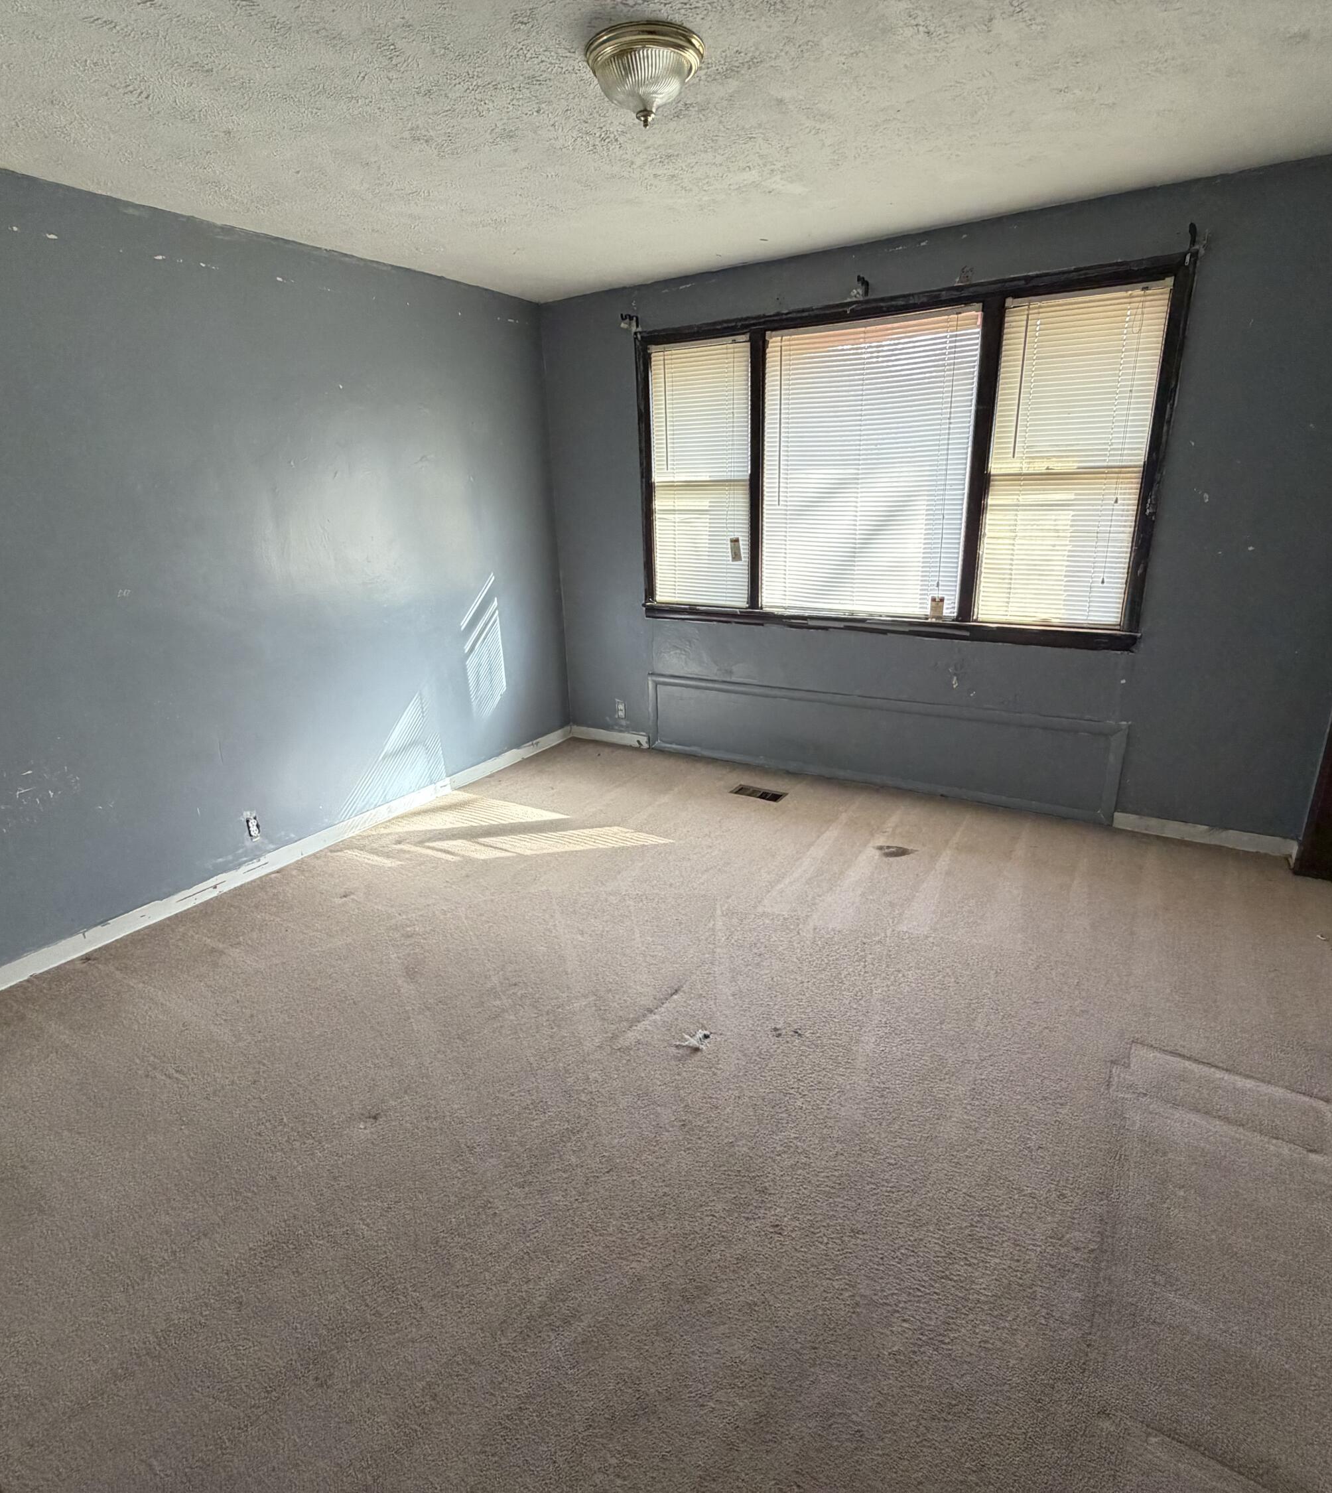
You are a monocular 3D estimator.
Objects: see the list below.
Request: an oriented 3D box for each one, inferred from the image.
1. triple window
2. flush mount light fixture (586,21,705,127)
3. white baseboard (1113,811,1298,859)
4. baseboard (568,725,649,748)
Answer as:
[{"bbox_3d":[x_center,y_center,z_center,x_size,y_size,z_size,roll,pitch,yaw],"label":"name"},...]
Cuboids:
[{"bbox_3d":[0.899,-1.236,3.688,2.389,1.435,0.079,9,21,30],"label":"triple window"},{"bbox_3d":[-0.045,-1.503,1.846,0.269,0.141,0.269,-2,18,1],"label":"flush mount light fixture"},{"bbox_3d":[2.240,0.364,3.371,0.640,0.076,0.017,9,21,30],"label":"white baseboard"},{"bbox_3d":[-0.355,-0.062,4.900,0.579,0.076,0.017,9,21,30],"label":"baseboard"}]

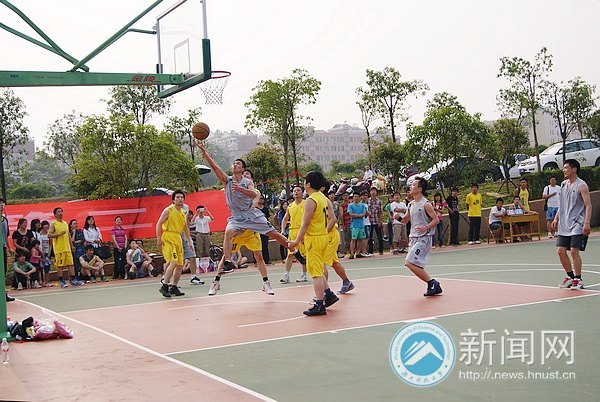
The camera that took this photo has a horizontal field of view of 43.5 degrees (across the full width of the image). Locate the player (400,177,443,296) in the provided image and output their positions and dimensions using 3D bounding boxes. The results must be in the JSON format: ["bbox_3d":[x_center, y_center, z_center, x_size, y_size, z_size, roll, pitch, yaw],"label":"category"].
[{"bbox_3d":[1.609,0.482,10.200,0.620,1.600,0.500,-3,-1,-27],"label":"player"}]

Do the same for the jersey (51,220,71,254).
[{"bbox_3d":[-5.239,0.791,16.500,0.450,0.720,0.300,-3,-1,-30],"label":"jersey"}]

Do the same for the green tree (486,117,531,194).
[{"bbox_3d":[8.228,-1.767,29.500,1.650,2.950,1.480,-3,-1,0],"label":"green tree"}]

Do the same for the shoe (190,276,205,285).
[{"bbox_3d":[-1.965,1.524,14.400,0.300,0.130,0.110,-4,-1,30],"label":"shoe"}]

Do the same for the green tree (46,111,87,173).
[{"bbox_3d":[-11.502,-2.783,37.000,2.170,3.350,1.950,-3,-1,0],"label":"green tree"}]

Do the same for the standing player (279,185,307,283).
[{"bbox_3d":[-0.064,0.593,13.700,0.550,1.770,0.420,-4,-1,14],"label":"standing player"}]

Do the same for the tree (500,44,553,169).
[{"bbox_3d":[9.307,-3.756,31.000,2.230,5.240,2.010,-3,-1,0],"label":"tree"}]

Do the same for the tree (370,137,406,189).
[{"bbox_3d":[3.398,-1.429,29.000,1.350,2.050,1.220,-3,-1,0],"label":"tree"}]

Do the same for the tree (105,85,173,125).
[{"bbox_3d":[-5.483,-1.714,25.500,2.400,4.500,2.400,-4,-1,0],"label":"tree"}]

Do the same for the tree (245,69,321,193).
[{"bbox_3d":[-0.664,-2.675,28.500,2.880,4.710,2.600,-3,-1,0],"label":"tree"}]

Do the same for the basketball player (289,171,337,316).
[{"bbox_3d":[0.162,0.529,9.350,0.580,1.740,0.500,-4,-1,21],"label":"basketball player"}]

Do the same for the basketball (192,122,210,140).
[{"bbox_3d":[-1.325,-0.935,10.100,0.243,0.243,0.243,-3,-1,0],"label":"basketball"}]

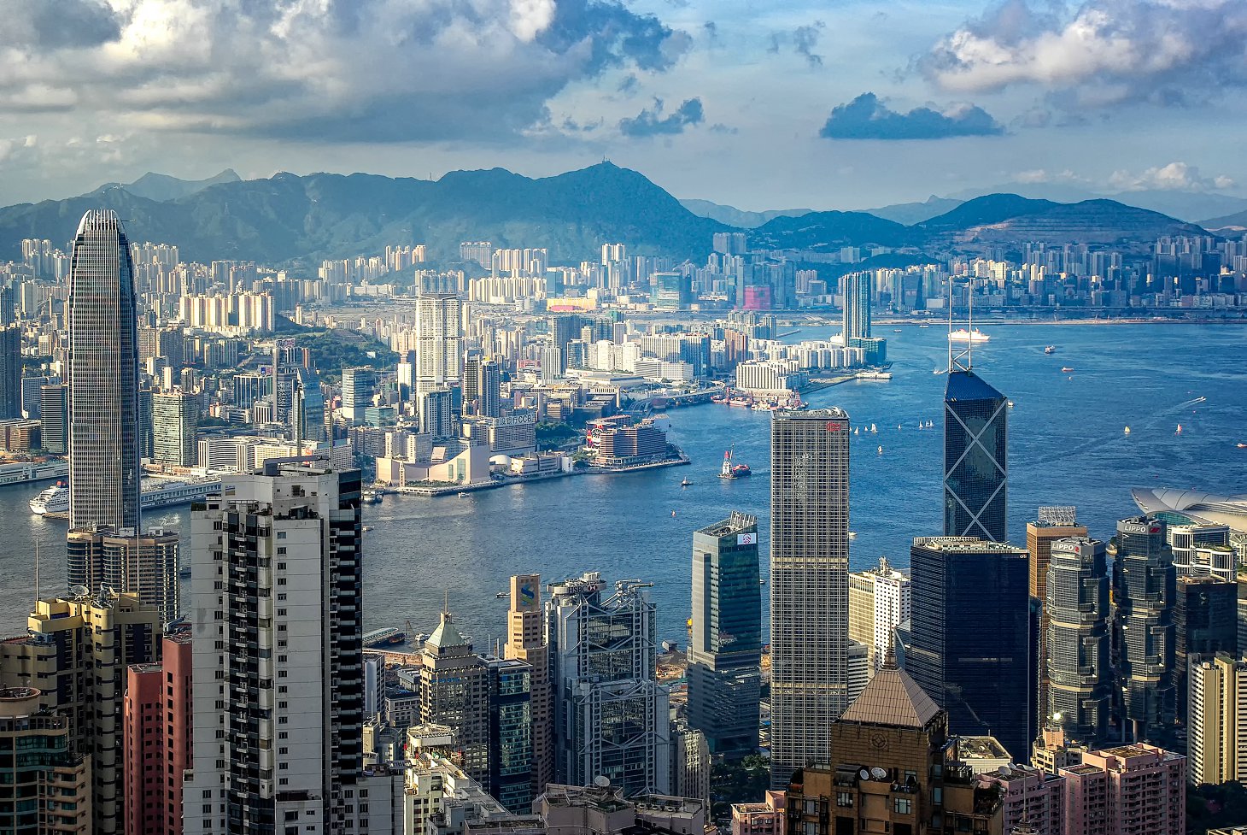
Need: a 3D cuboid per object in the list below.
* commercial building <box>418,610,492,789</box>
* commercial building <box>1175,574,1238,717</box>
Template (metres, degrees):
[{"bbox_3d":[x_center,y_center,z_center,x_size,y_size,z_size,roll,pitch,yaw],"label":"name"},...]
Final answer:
[{"bbox_3d":[-101.900,202.400,1254.200,36.000,170.000,32.000,-2,5,-23],"label":"commercial building"},{"bbox_3d":[442.900,189.000,1585.800,40.000,134.000,32.000,-1,5,-10],"label":"commercial building"}]

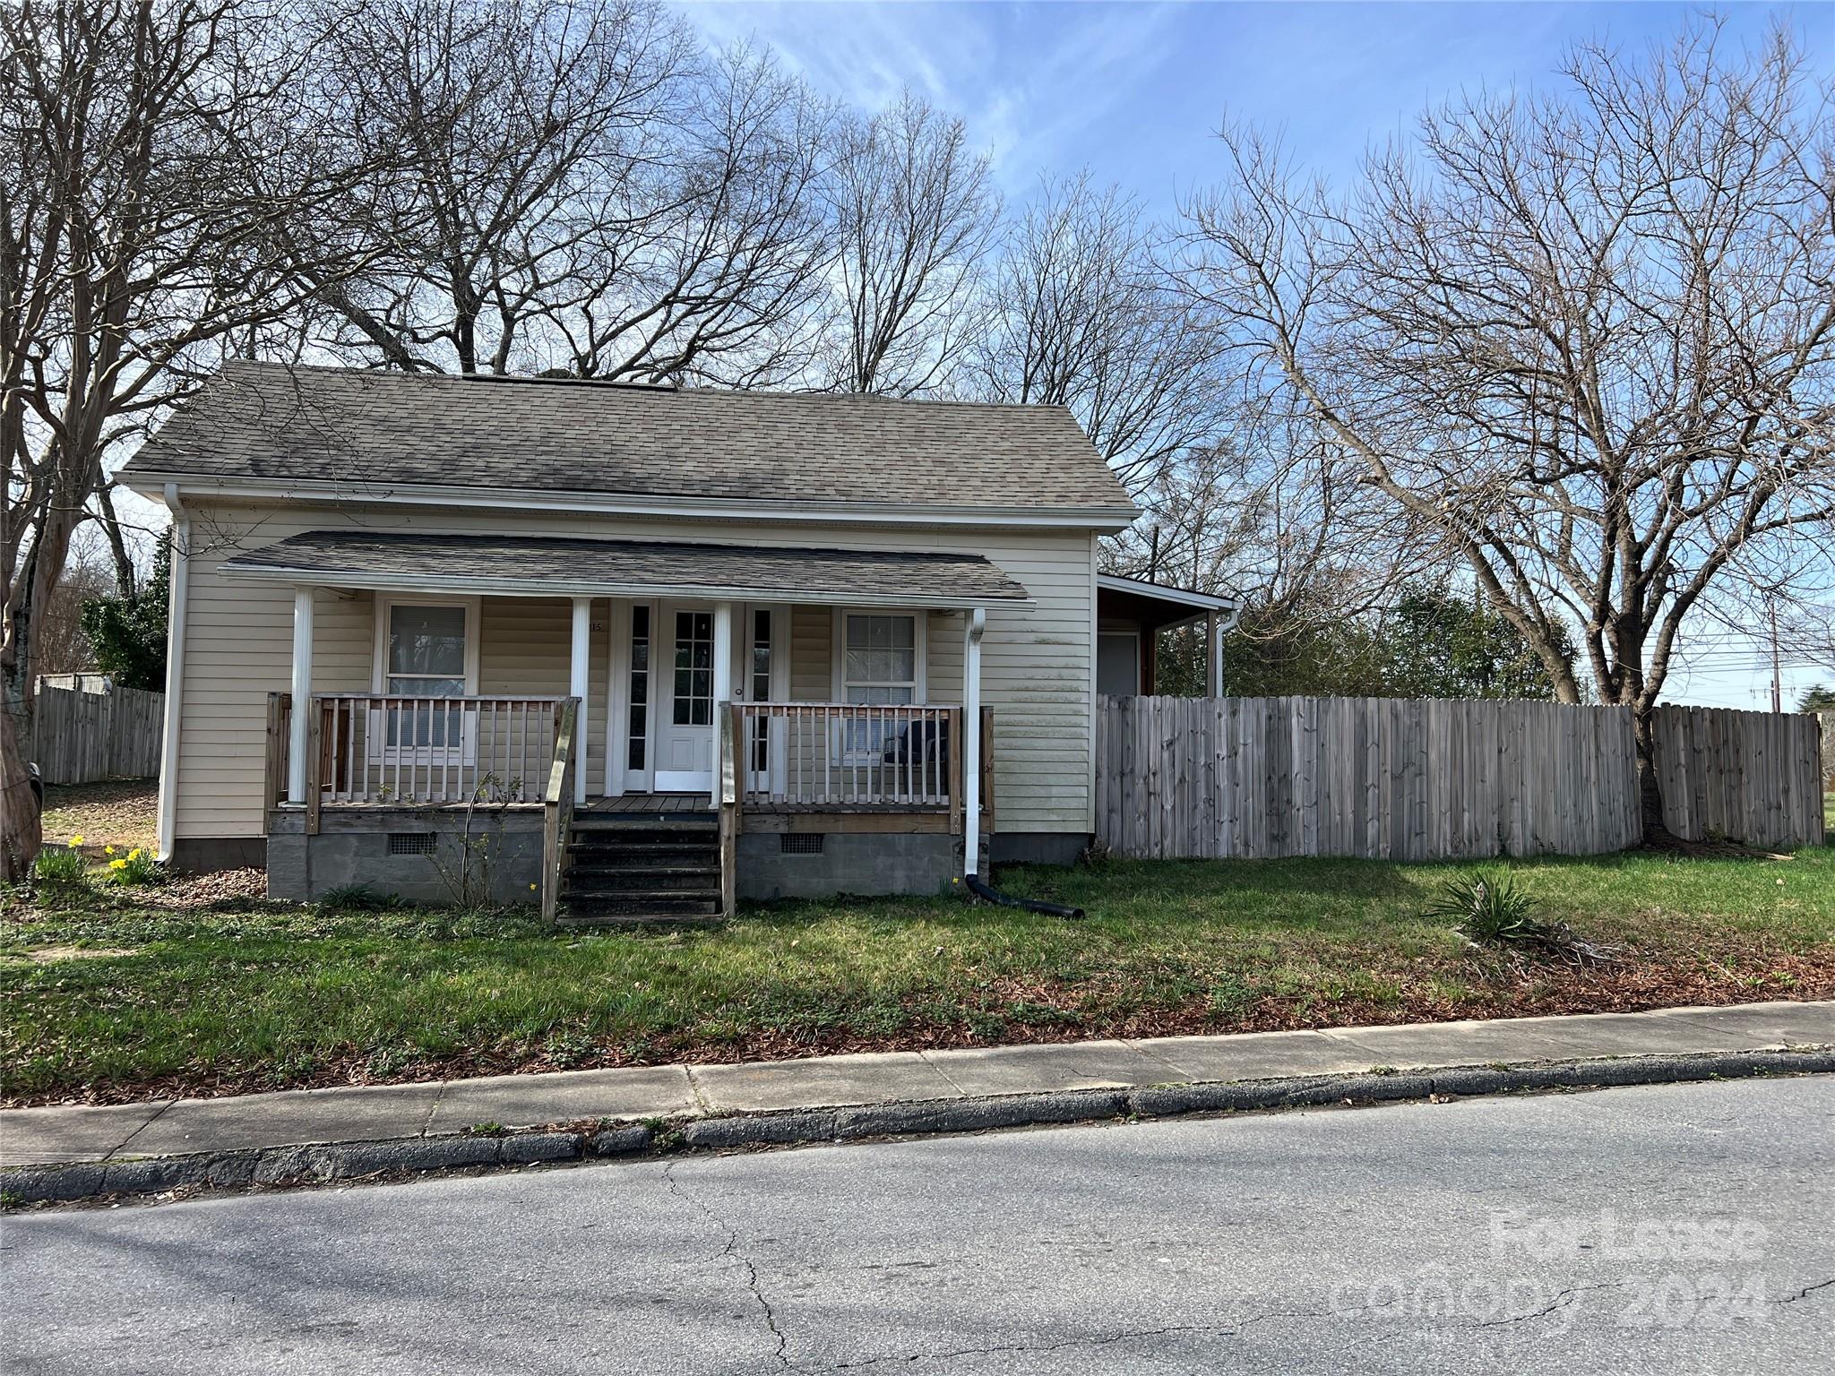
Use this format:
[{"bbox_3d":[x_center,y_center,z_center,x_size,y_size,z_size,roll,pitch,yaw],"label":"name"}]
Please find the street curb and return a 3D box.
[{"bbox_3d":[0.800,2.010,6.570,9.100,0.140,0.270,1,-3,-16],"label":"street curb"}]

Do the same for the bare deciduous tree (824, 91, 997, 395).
[{"bbox_3d":[-0.217,-6.279,35.388,4.800,18.330,4.800,0,-3,0],"label":"bare deciduous tree"}]

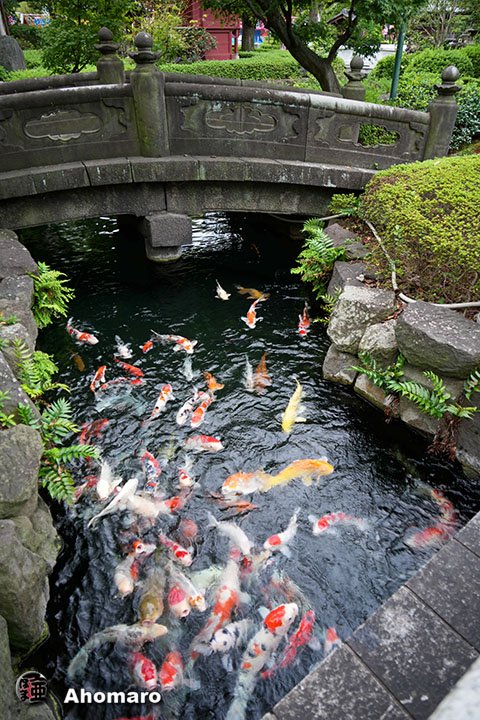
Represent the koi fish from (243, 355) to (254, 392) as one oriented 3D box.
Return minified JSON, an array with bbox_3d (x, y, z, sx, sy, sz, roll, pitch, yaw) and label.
[{"bbox_3d":[0.071,0.103,3.950,0.125,0.102,0.465,-2,35,-2],"label":"koi fish"}]

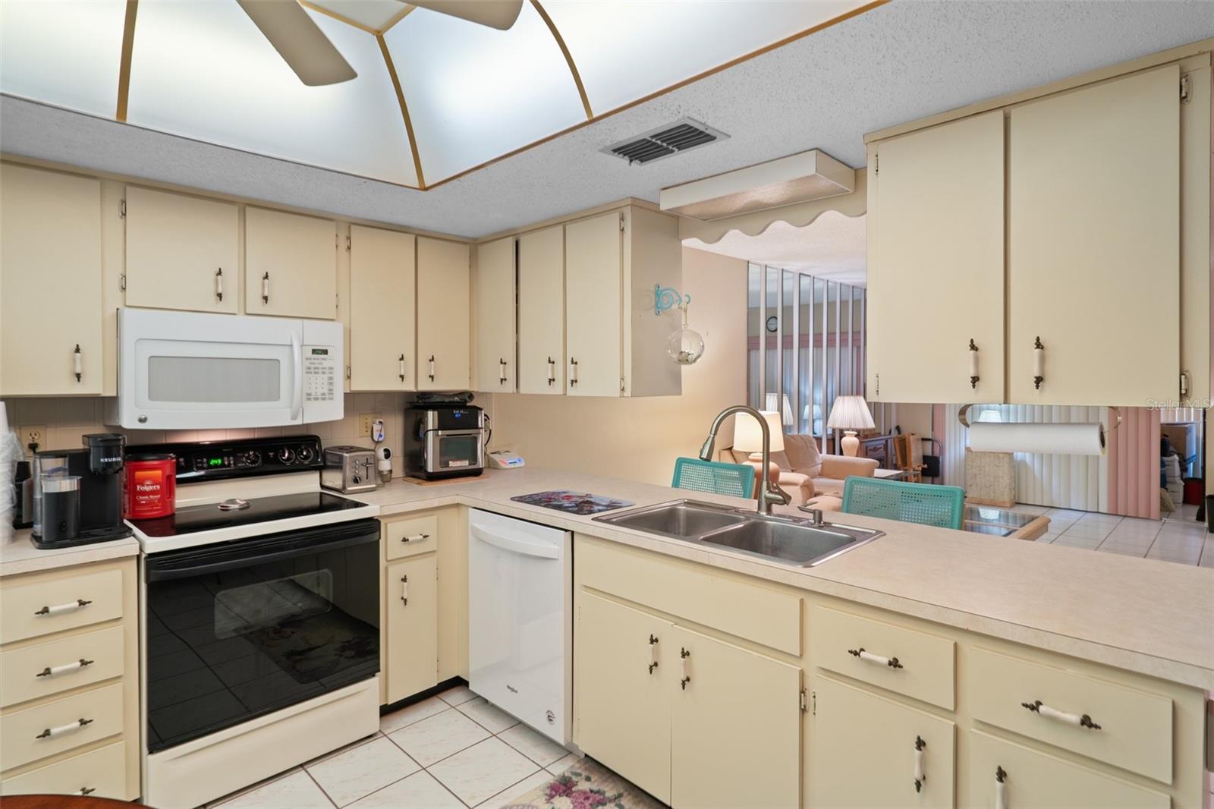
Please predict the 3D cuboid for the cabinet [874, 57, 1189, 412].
[{"bbox_3d":[1.095,-0.374,1.608,0.695,0.745,0.335,2,3,44],"label":"cabinet"}]

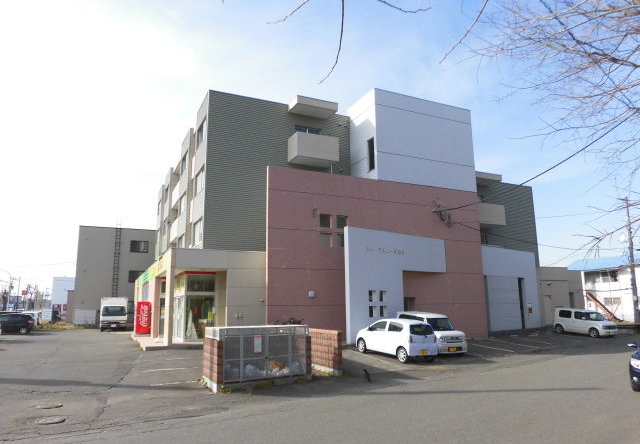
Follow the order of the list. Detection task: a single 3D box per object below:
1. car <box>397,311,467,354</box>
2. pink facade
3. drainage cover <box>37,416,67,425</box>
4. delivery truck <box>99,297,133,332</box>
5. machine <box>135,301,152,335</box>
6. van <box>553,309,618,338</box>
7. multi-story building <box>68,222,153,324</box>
[{"bbox_3d":[4.853,4.857,19.704,1.475,1.600,3.395,5,-8,-21],"label":"car"},{"bbox_3d":[3.599,2.026,24.212,13.684,8.752,0.300,4,-11,-25],"label":"pink facade"},{"bbox_3d":[-4.992,3.707,8.231,0.560,0.040,0.560,4,-11,-25],"label":"drainage cover"},{"bbox_3d":[-15.609,7.007,33.935,1.720,2.470,4.700,4,-11,-25],"label":"delivery truck"},{"bbox_3d":[-10.261,5.634,25.870,0.730,1.830,1.050,4,-11,-25],"label":"machine"},{"bbox_3d":[17.964,6.860,30.226,1.670,1.640,3.750,5,-10,-22],"label":"van"},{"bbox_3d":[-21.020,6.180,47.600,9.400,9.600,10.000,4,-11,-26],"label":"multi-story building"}]

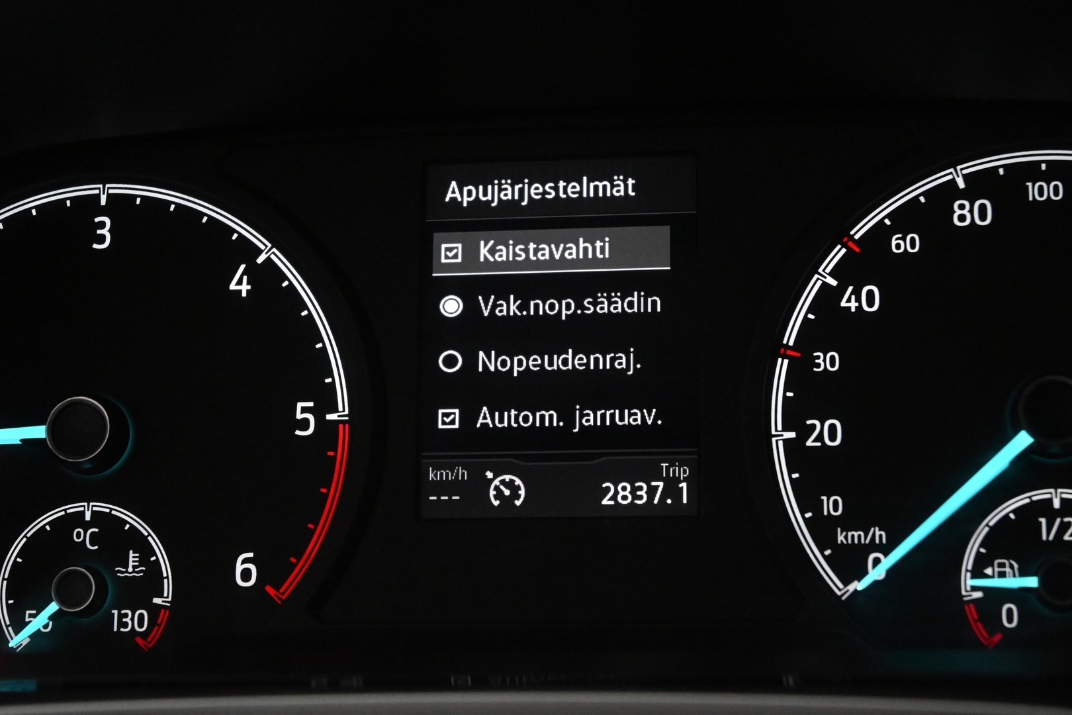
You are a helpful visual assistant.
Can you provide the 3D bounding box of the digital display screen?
[{"bbox_3d":[0.006,-0.004,0.517,0.064,0.084,0.008,-1,-12,9],"label":"digital display screen"}]

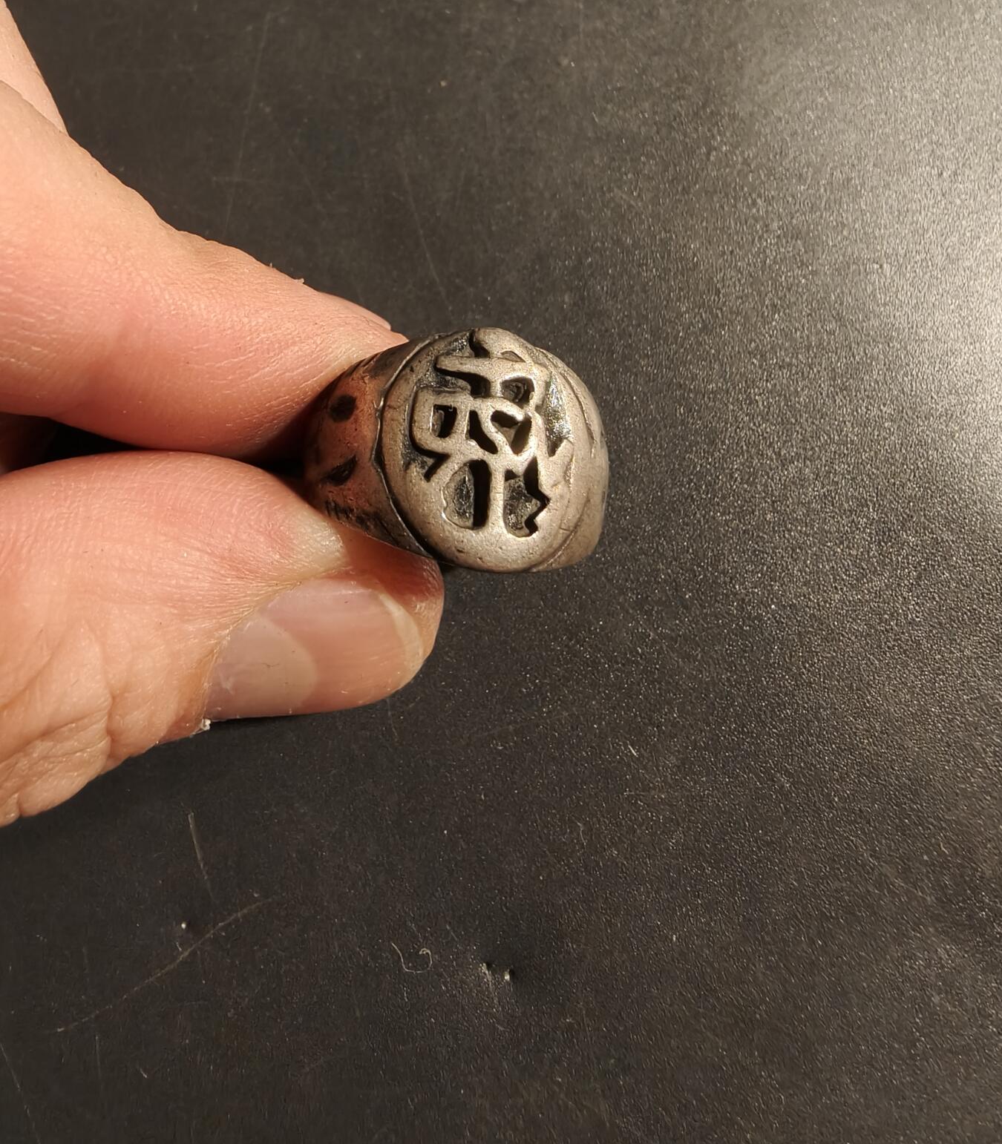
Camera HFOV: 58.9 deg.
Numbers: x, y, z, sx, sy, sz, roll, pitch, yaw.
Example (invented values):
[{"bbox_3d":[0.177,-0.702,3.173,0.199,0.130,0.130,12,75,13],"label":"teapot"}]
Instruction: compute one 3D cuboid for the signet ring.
[{"bbox_3d":[-0.004,-0.010,0.074,0.025,0.025,0.018,1,94,-14],"label":"signet ring"}]

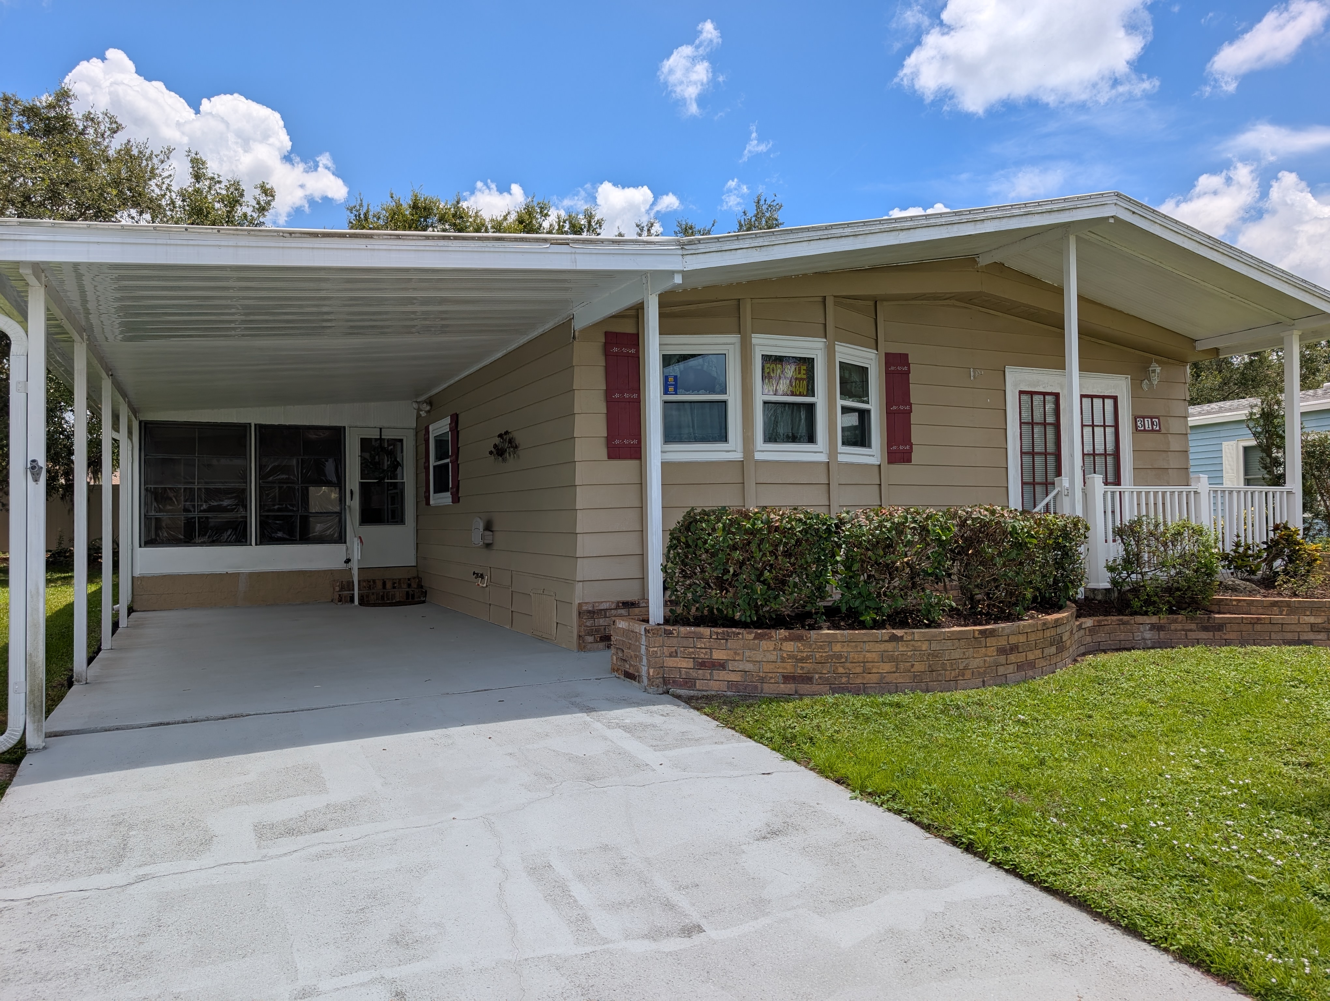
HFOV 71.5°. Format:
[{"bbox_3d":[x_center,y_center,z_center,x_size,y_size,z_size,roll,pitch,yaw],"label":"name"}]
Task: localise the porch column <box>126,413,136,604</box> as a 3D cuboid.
[{"bbox_3d":[-6.897,0.148,11.950,0.100,2.540,0.100,0,-1,-25],"label":"porch column"}]

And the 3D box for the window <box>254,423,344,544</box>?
[{"bbox_3d":[-5.019,-0.221,12.725,1.150,1.630,0.080,0,-1,-25],"label":"window"}]

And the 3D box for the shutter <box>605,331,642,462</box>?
[{"bbox_3d":[-0.343,-0.891,7.822,0.307,1.080,0.040,0,-1,-25],"label":"shutter"}]

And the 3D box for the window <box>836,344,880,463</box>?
[{"bbox_3d":[1.872,-0.922,8.930,0.100,1.120,0.770,-2,-2,44],"label":"window"}]

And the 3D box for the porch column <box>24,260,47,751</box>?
[{"bbox_3d":[-3.380,0.059,4.970,0.074,2.520,0.074,0,-2,-25],"label":"porch column"}]

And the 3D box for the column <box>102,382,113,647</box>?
[{"bbox_3d":[-5.116,0.124,8.470,0.074,2.500,0.074,0,-2,-25],"label":"column"}]

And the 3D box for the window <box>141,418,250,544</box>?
[{"bbox_3d":[-6.200,-0.219,12.229,1.260,1.630,0.080,0,-1,-25],"label":"window"}]

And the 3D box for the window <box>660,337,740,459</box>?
[{"bbox_3d":[0.261,-0.877,7.900,0.790,1.080,0.100,-1,-1,-1],"label":"window"}]

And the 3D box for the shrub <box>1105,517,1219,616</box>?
[{"bbox_3d":[4.480,0.584,8.300,0.950,0.870,0.780,0,-2,-25],"label":"shrub"}]

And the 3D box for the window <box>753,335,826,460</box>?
[{"bbox_3d":[1.153,-0.926,8.420,0.800,1.120,0.100,0,-2,-25],"label":"window"}]

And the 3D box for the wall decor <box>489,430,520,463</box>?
[{"bbox_3d":[-1.644,-0.532,9.356,0.110,0.330,0.720,0,-1,-26],"label":"wall decor"}]

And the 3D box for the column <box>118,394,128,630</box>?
[{"bbox_3d":[-5.962,0.141,10.170,0.074,2.510,0.074,0,-2,-25],"label":"column"}]

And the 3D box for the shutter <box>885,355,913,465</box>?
[{"bbox_3d":[2.363,-0.931,9.330,0.310,1.115,0.040,0,-2,-25],"label":"shutter"}]

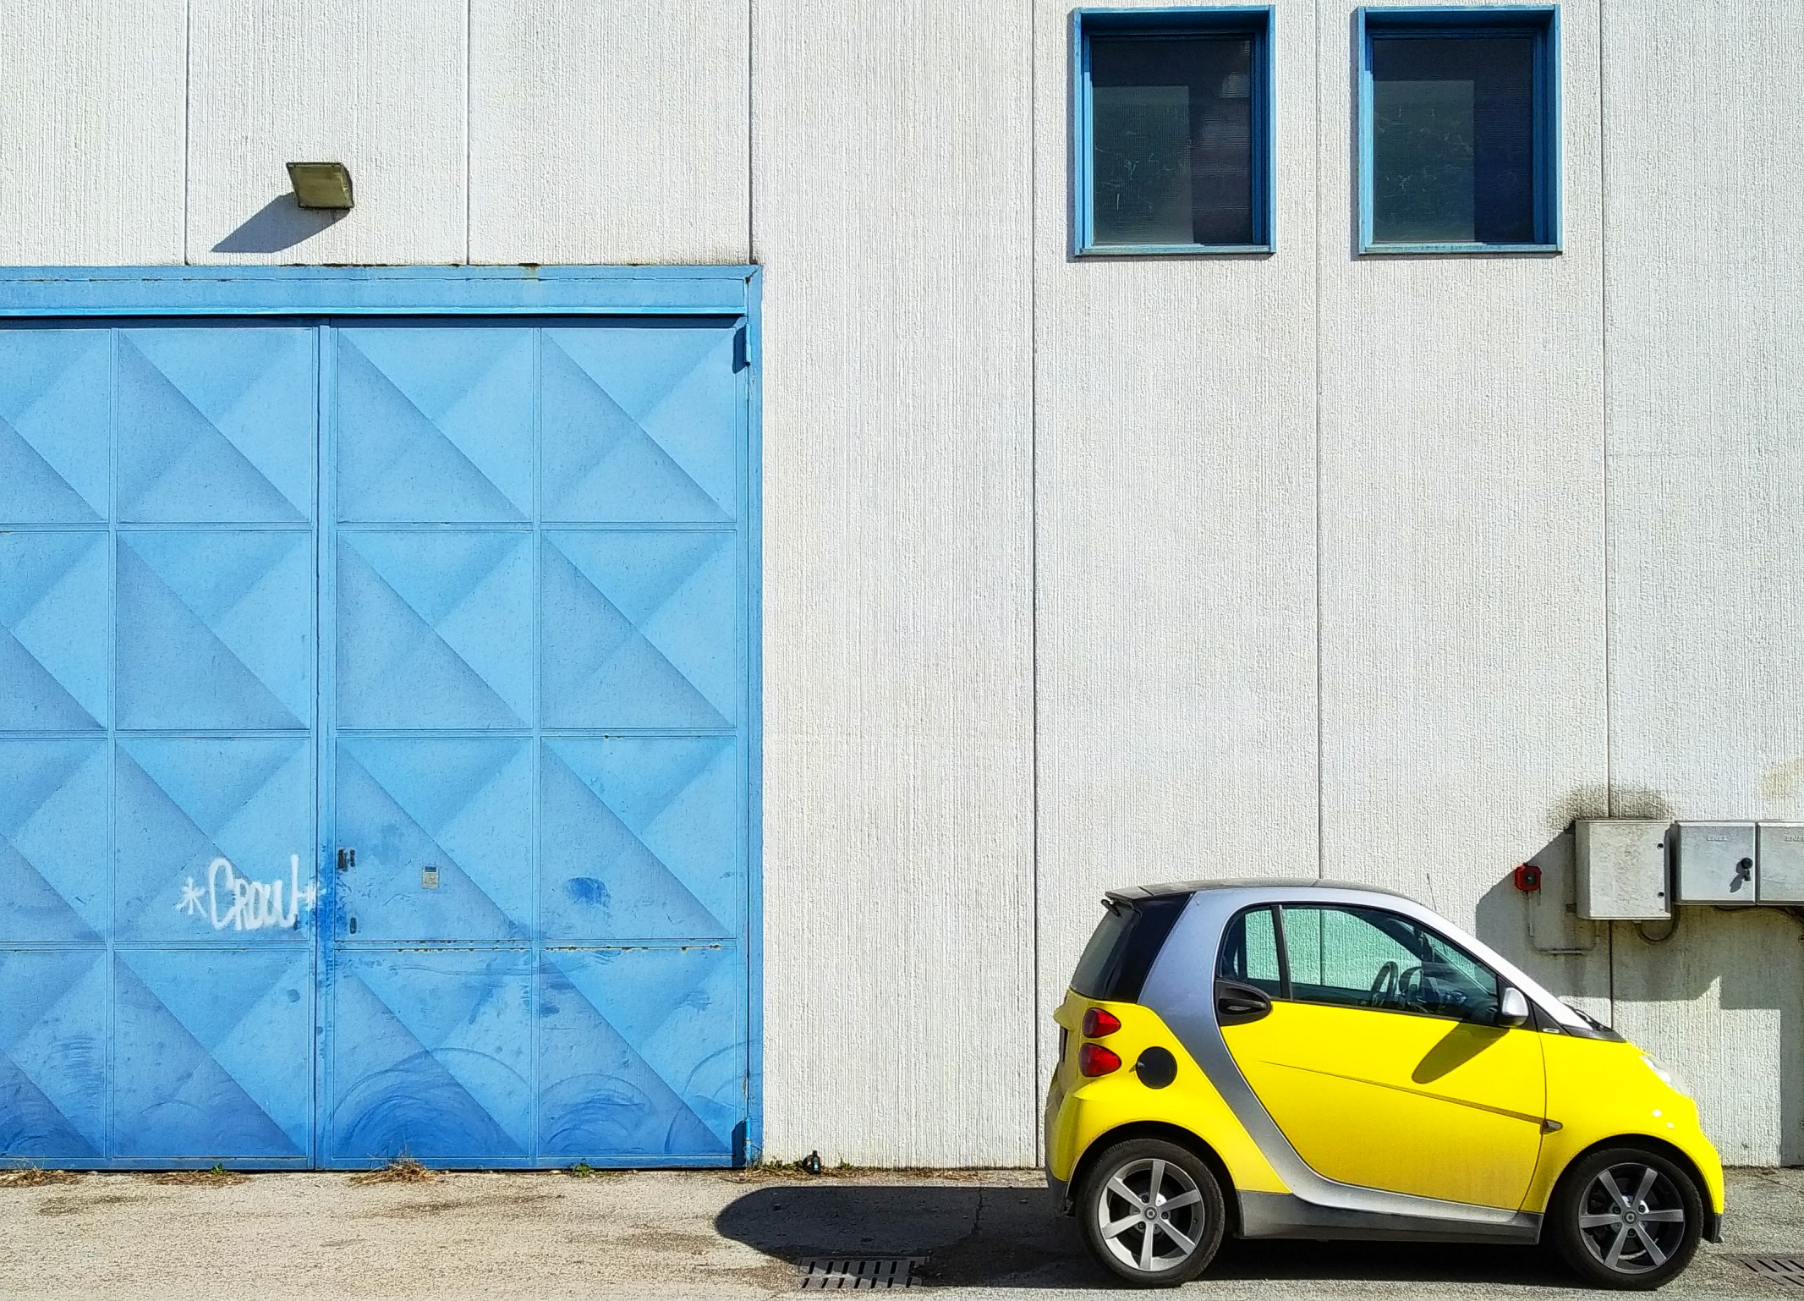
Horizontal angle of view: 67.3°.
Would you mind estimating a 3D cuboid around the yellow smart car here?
[{"bbox_3d":[1.950,1.780,6.000,2.690,1.540,1.560,0,-1,0],"label":"yellow smart car"}]

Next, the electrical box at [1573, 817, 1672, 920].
[{"bbox_3d":[3.840,1.165,7.250,0.440,0.515,0.200,0,-1,0],"label":"electrical box"}]

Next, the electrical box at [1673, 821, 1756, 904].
[{"bbox_3d":[4.310,1.130,7.240,0.420,0.450,0.180,0,-1,0],"label":"electrical box"}]

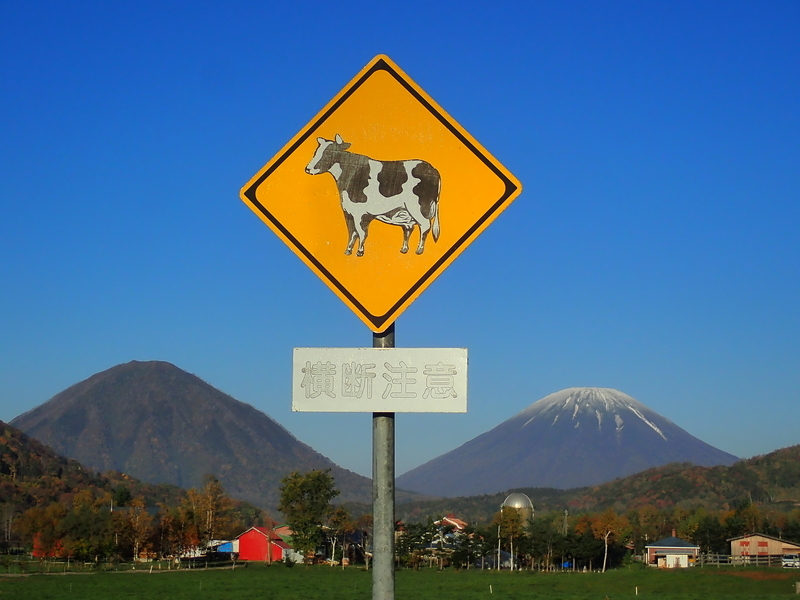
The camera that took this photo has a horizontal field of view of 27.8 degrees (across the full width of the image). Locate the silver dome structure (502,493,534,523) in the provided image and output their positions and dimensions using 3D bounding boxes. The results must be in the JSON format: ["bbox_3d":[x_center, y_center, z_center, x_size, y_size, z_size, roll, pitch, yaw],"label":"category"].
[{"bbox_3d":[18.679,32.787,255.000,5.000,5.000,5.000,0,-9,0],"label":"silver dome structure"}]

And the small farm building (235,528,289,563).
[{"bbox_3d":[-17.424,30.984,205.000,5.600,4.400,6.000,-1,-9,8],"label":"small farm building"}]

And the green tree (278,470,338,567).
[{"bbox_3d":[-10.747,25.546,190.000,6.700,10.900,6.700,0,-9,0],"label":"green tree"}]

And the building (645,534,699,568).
[{"bbox_3d":[28.867,26.740,172.000,5.500,3.500,5.200,-1,-9,5],"label":"building"}]

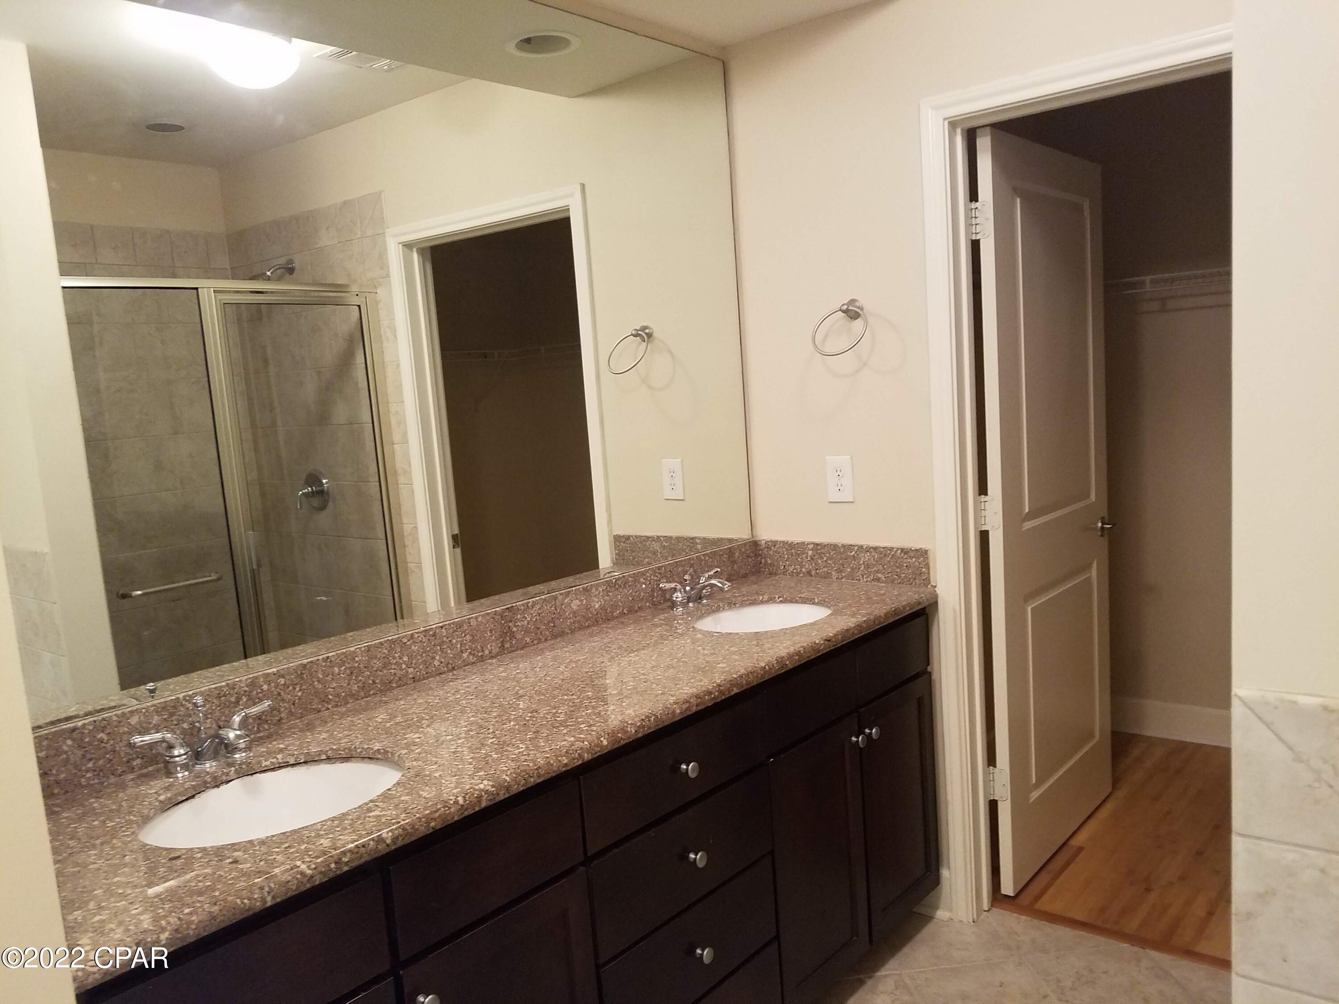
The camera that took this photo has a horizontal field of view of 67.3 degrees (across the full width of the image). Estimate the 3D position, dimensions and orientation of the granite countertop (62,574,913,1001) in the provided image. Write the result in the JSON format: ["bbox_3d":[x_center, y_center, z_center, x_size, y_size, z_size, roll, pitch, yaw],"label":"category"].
[{"bbox_3d":[-0.200,0.365,1.986,0.571,0.036,2.050,2,9,41],"label":"granite countertop"}]

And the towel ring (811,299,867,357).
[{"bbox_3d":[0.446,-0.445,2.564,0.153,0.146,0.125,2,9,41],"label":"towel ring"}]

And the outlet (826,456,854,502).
[{"bbox_3d":[0.459,-0.059,2.703,0.080,0.124,0.008,2,9,41],"label":"outlet"}]

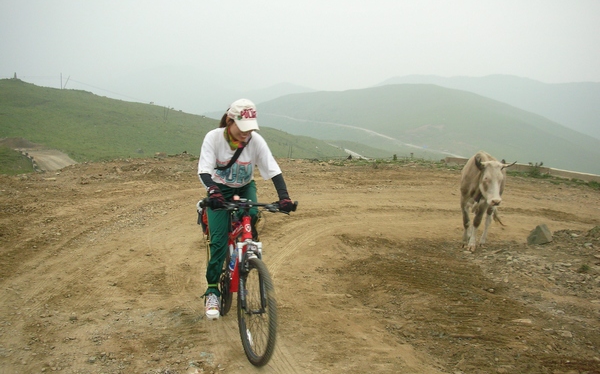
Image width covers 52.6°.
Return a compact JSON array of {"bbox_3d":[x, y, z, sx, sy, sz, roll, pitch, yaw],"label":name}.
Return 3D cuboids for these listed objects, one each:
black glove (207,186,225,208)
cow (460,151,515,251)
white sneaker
[{"bbox_3d":[-0.542,0.064,3.900,0.110,0.140,0.140,-2,7,-20],"label":"black glove"},{"bbox_3d":[2.354,0.133,7.700,0.560,1.170,1.800,2,7,17],"label":"cow"},{"bbox_3d":[-0.632,0.866,4.380,0.100,0.125,0.265,-2,7,-13],"label":"white sneaker"}]

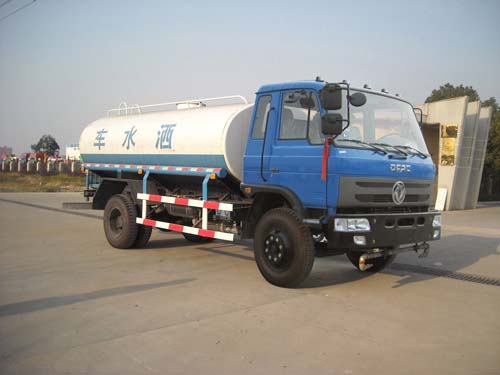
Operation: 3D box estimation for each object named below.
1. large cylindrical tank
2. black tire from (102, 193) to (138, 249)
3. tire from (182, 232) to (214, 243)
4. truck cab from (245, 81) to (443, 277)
[{"bbox_3d":[-1.160,-0.703,9.614,2.195,1.473,4.823,0,2,-42],"label":"large cylindrical tank"},{"bbox_3d":[-2.418,0.643,9.464,0.270,1.000,1.000,0,2,-42],"label":"black tire"},{"bbox_3d":[-1.124,0.635,10.639,0.270,1.000,1.000,0,2,-42],"label":"tire"},{"bbox_3d":[1.291,-0.114,6.920,2.362,2.487,1.818,0,2,-42],"label":"truck cab"}]

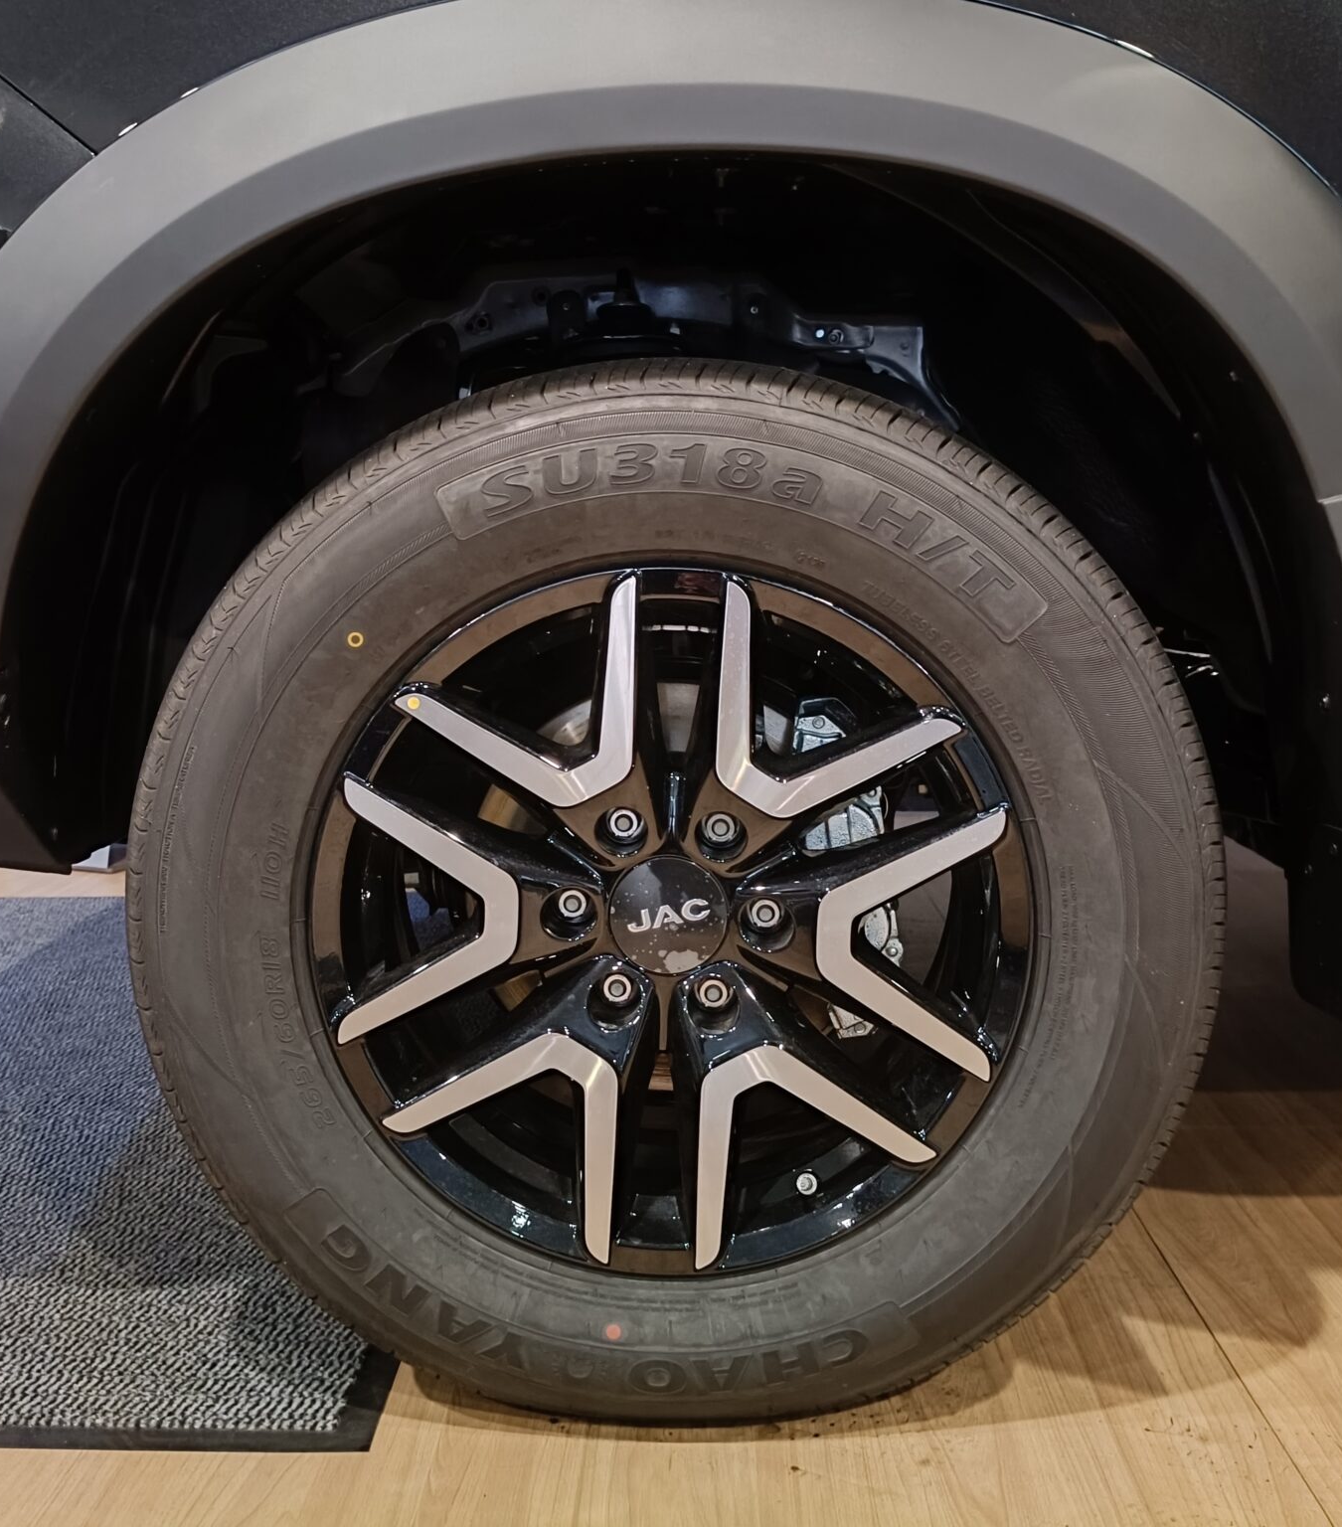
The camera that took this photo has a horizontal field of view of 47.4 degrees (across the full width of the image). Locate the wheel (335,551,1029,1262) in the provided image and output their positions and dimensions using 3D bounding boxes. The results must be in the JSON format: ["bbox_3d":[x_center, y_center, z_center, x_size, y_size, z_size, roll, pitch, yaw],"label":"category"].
[{"bbox_3d":[0.002,0.102,1.132,0.487,0.487,0.190,1,8,2],"label":"wheel"}]

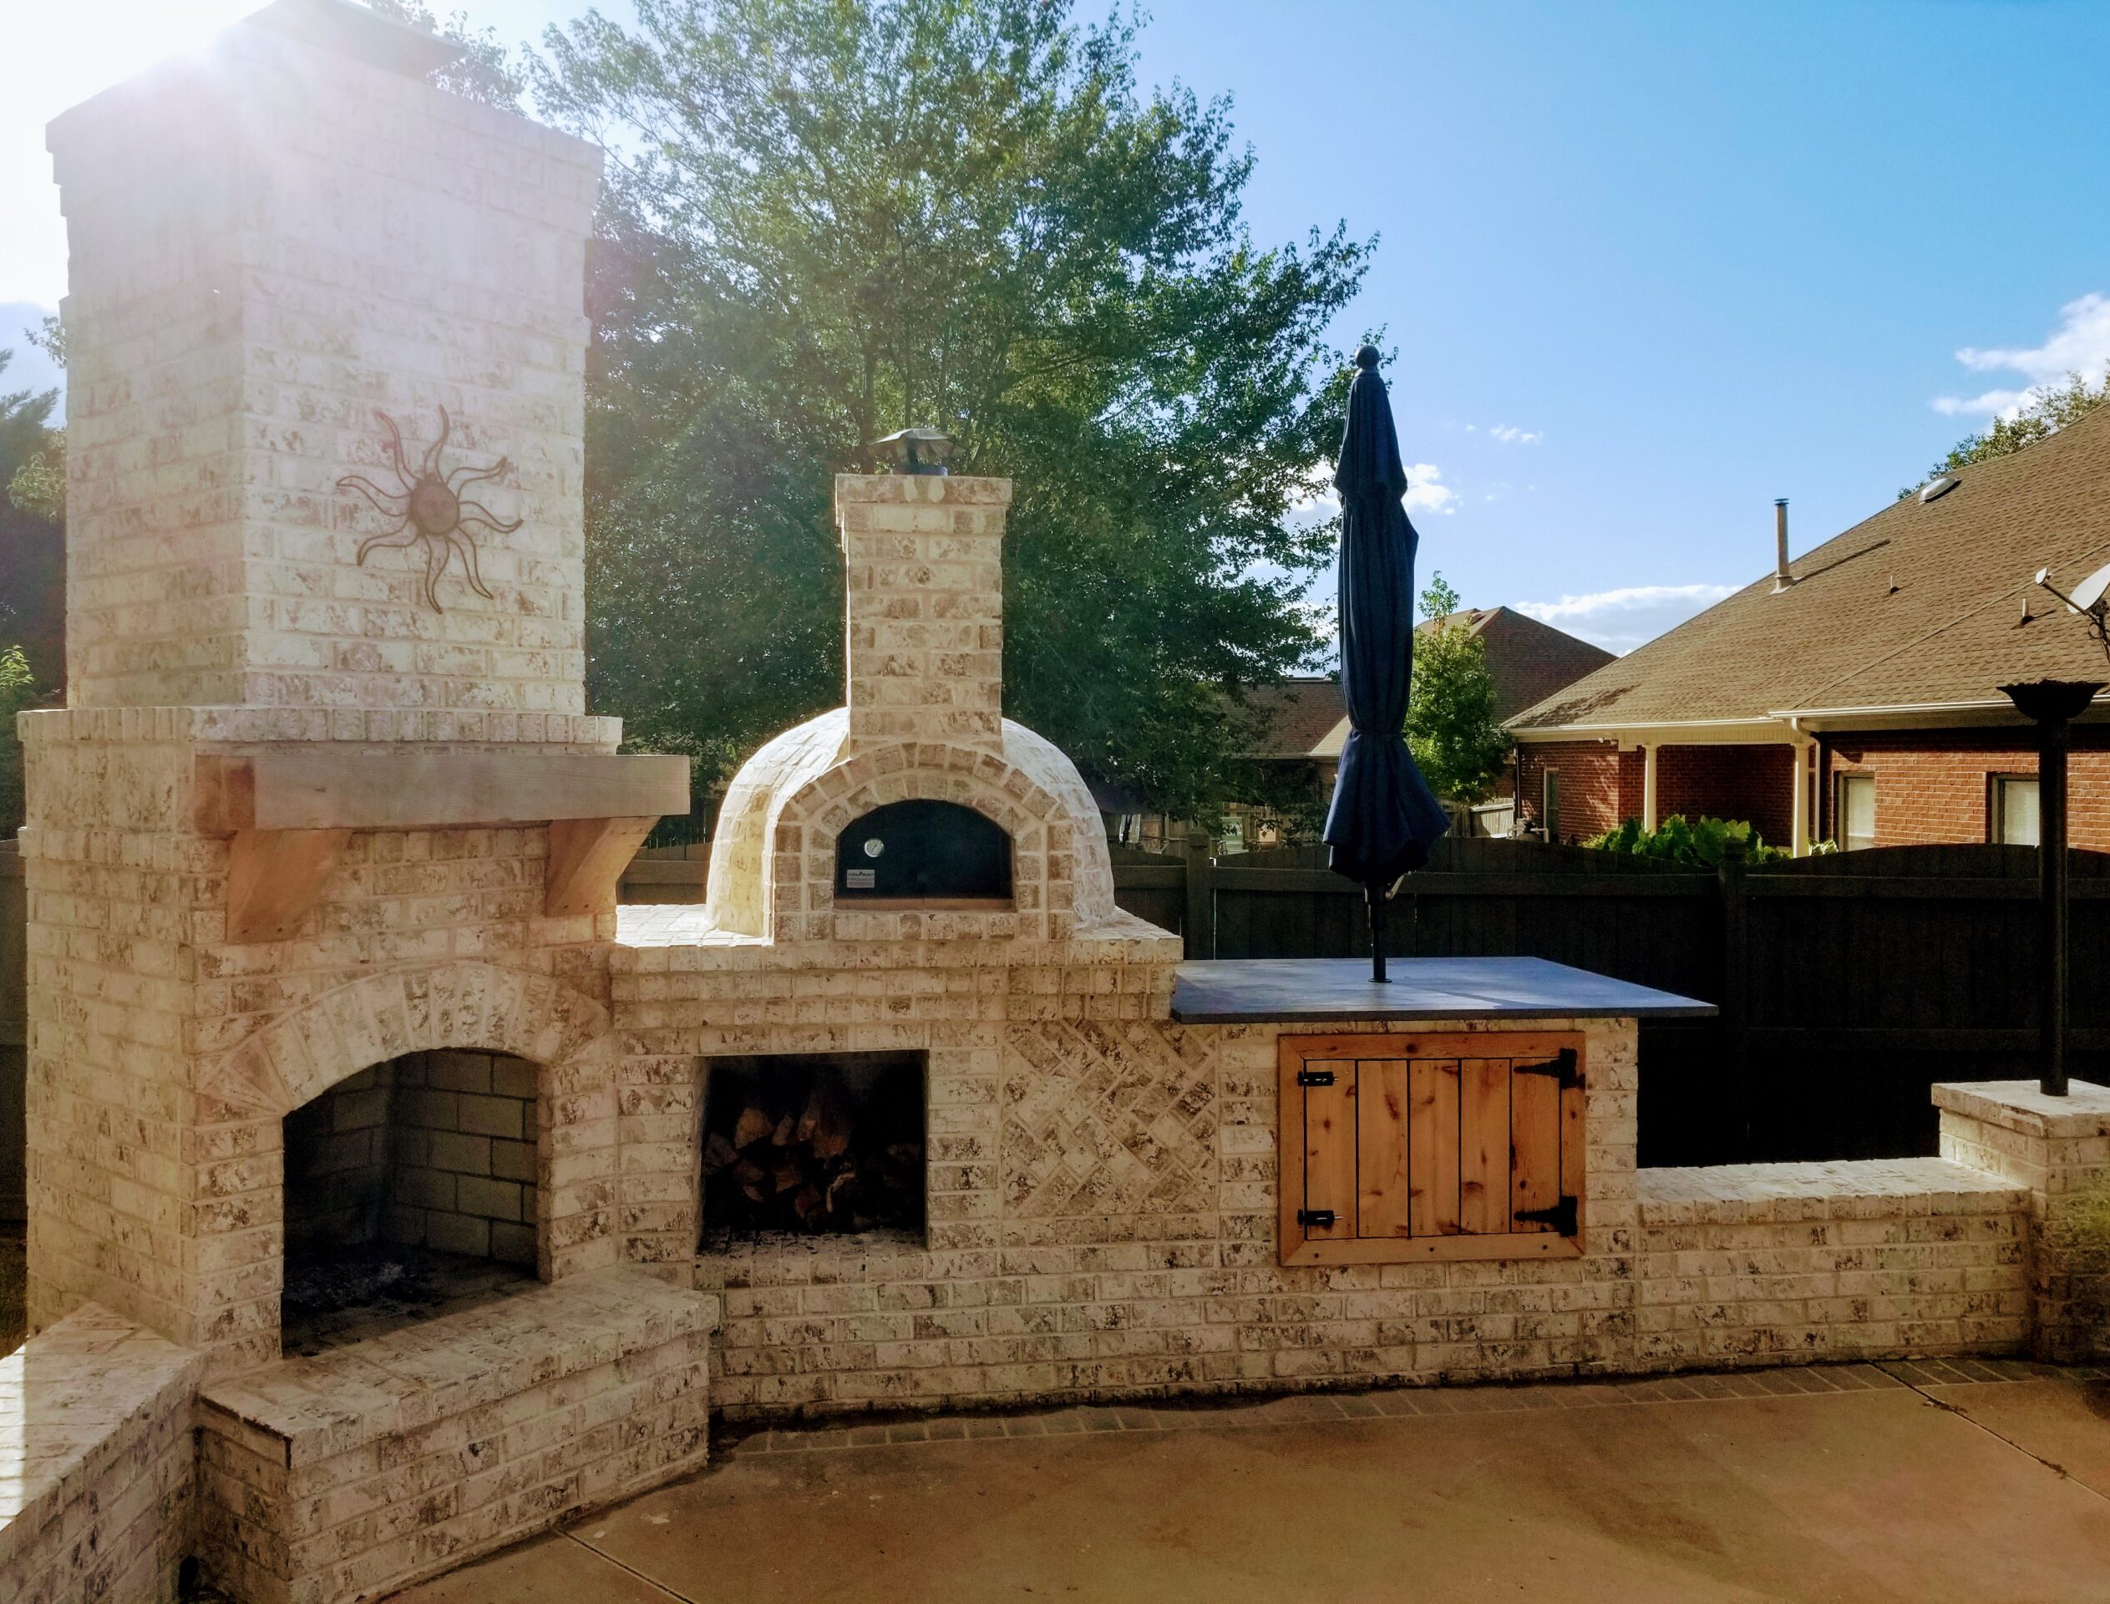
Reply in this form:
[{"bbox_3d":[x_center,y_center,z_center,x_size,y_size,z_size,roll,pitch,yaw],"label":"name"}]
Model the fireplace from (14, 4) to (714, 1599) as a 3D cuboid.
[{"bbox_3d":[-1.669,-0.095,3.908,1.320,3.530,1.190,1,1,36],"label":"fireplace"}]

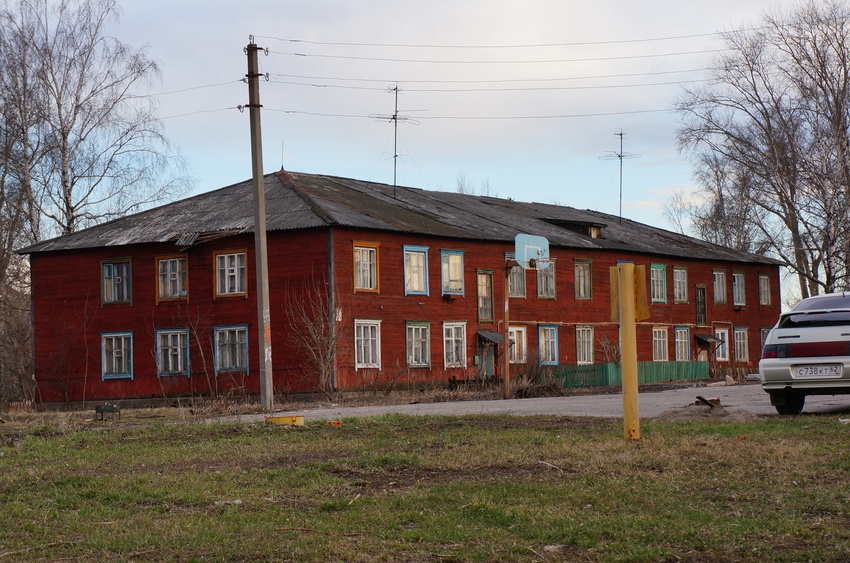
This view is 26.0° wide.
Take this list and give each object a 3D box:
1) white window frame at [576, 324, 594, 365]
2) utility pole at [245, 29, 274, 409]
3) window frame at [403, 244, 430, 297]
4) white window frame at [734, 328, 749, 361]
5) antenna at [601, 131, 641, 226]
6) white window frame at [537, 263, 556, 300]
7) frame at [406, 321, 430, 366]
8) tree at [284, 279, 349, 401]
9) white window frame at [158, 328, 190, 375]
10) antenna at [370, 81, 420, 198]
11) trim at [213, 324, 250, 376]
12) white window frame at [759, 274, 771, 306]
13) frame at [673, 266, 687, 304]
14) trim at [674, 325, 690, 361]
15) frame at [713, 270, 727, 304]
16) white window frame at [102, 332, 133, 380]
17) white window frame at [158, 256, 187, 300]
[{"bbox_3d":[6.774,2.689,77.525,0.140,1.666,1.508,-4,-4,33],"label":"white window frame"},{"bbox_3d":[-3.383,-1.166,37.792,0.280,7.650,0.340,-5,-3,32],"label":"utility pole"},{"bbox_3d":[-0.253,-0.373,65.784,0.130,1.760,1.680,-4,-3,33],"label":"window frame"},{"bbox_3d":[15.792,3.193,91.705,0.150,1.680,1.420,-3,-3,33],"label":"white window frame"},{"bbox_3d":[9.754,-5.217,91.694,1.850,4.710,1.100,-2,-3,16],"label":"antenna"},{"bbox_3d":[4.929,-0.133,73.873,0.130,1.750,1.570,-4,-3,33],"label":"white window frame"},{"bbox_3d":[-0.211,2.314,66.819,0.140,1.698,1.523,-4,-4,33],"label":"frame"},{"bbox_3d":[-3.533,1.871,59.300,2.100,3.940,2.000,-2,-3,0],"label":"tree"},{"bbox_3d":[-9.043,2.587,65.992,1.550,1.740,0.130,-4,-3,33],"label":"white window frame"},{"bbox_3d":[-1.274,-5.818,75.520,1.850,4.750,1.100,0,-3,-20],"label":"antenna"},{"bbox_3d":[-6.802,2.436,64.561,1.540,1.770,0.130,-4,-3,33],"label":"trim"},{"bbox_3d":[17.274,0.434,93.144,0.130,1.610,1.500,-4,-3,33],"label":"white window frame"},{"bbox_3d":[11.958,0.150,86.186,0.150,1.700,1.420,-3,-3,33],"label":"frame"},{"bbox_3d":[12.010,2.914,85.554,0.140,1.620,1.548,-4,-4,33],"label":"trim"},{"bbox_3d":[14.399,0.293,89.859,0.150,1.680,1.420,-3,-3,33],"label":"frame"},{"bbox_3d":[-11.334,2.757,67.785,1.600,1.787,0.140,-4,-4,33],"label":"white window frame"},{"bbox_3d":[-9.248,-0.110,67.447,1.300,1.580,0.150,-3,-3,33],"label":"white window frame"}]

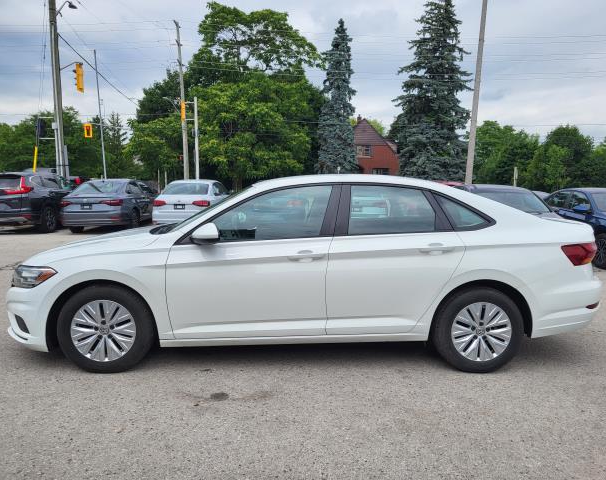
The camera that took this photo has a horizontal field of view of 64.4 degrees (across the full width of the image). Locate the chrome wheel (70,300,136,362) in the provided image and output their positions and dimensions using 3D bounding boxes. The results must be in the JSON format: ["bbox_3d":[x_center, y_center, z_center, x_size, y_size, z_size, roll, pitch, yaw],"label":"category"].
[{"bbox_3d":[-1.401,0.632,3.424,0.445,0.445,0.140,1,6,-3],"label":"chrome wheel"}]

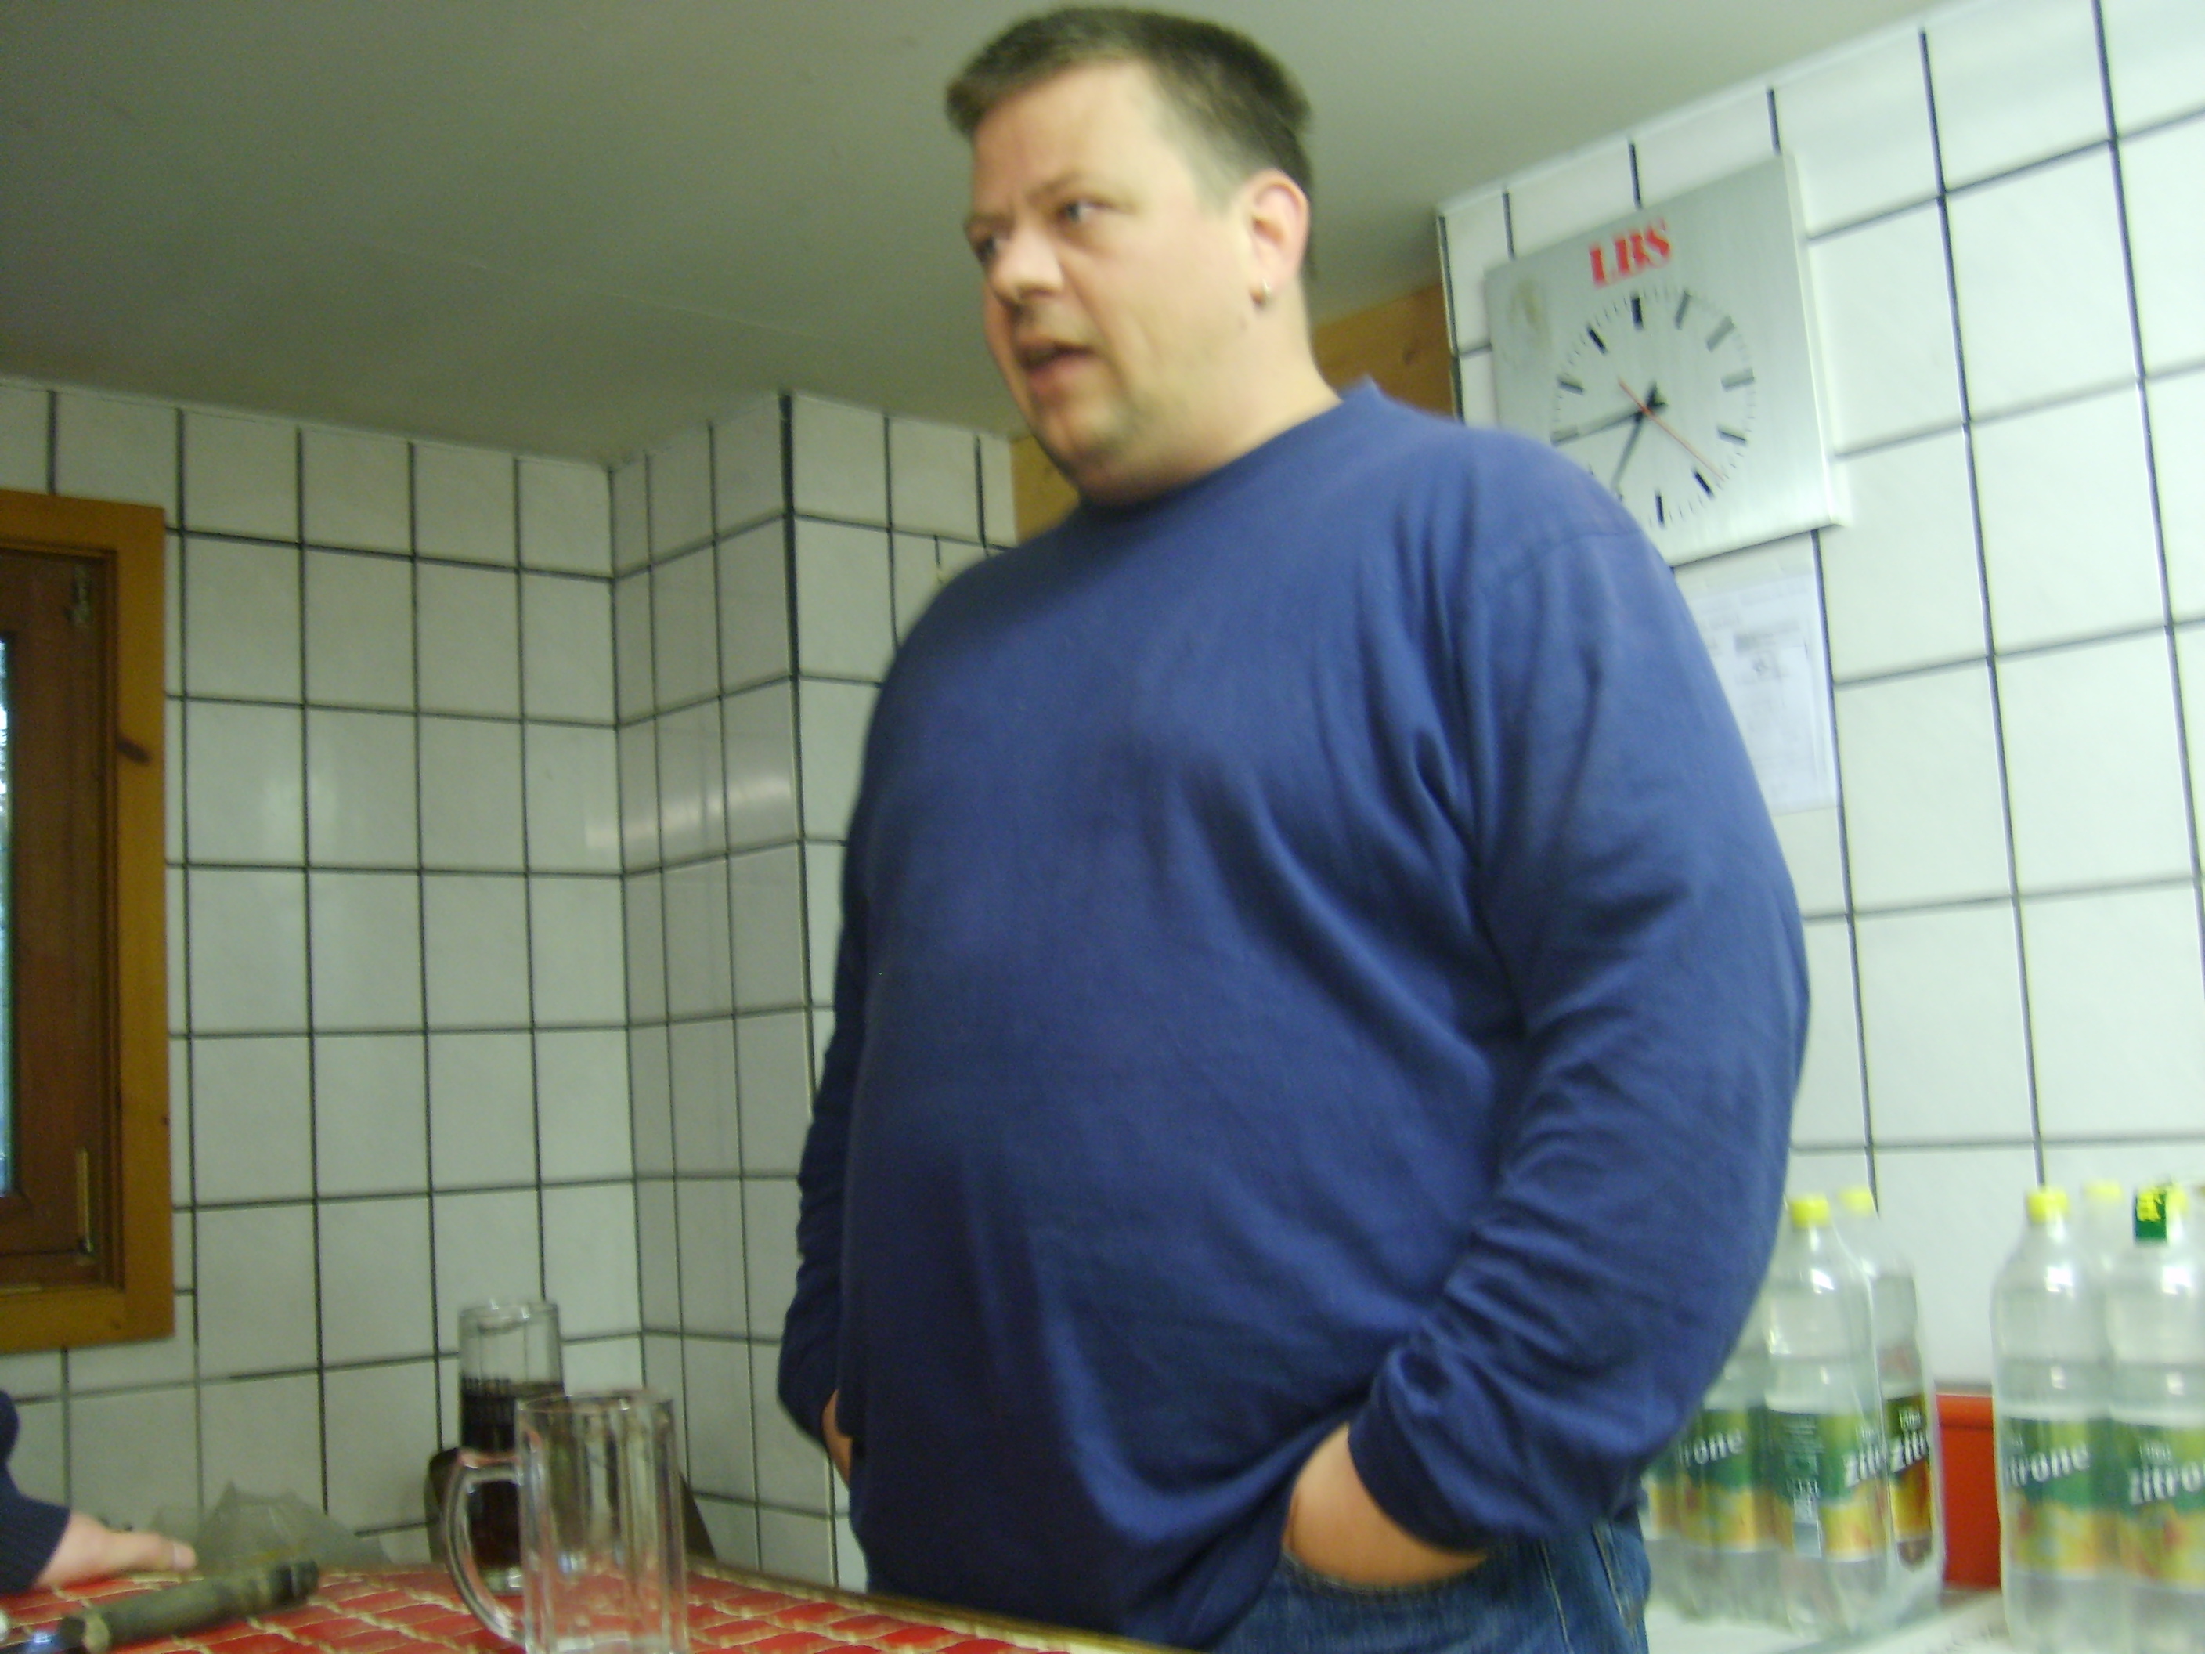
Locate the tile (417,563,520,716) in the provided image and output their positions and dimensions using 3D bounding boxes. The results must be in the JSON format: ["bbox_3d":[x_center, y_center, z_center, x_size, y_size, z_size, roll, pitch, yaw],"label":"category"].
[{"bbox_3d":[-0.818,-0.239,2.876,0.150,0.200,0.010,3,-8,-43],"label":"tile"}]

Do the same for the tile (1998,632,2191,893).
[{"bbox_3d":[0.798,-0.050,1.797,0.010,0.198,0.145,2,-9,-44],"label":"tile"}]

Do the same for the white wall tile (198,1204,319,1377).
[{"bbox_3d":[-0.992,0.542,2.616,0.145,0.198,0.010,2,-9,-44],"label":"white wall tile"}]

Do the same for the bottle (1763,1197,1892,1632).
[{"bbox_3d":[0.562,0.453,1.740,0.087,0.323,0.087,2,-9,-44],"label":"bottle"}]

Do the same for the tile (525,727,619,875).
[{"bbox_3d":[-0.710,-0.036,2.983,0.139,0.198,0.010,2,-9,-44],"label":"tile"}]

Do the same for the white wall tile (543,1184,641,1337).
[{"bbox_3d":[-0.676,0.568,2.929,0.139,0.200,0.010,2,-8,-42],"label":"white wall tile"}]

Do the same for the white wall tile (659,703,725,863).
[{"bbox_3d":[-0.526,-0.054,2.877,0.010,0.200,0.150,3,-8,-43],"label":"white wall tile"}]

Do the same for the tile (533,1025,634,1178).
[{"bbox_3d":[-0.688,0.366,2.951,0.139,0.200,0.010,2,-8,-42],"label":"tile"}]

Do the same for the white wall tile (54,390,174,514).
[{"bbox_3d":[-1.139,-0.421,2.587,0.148,0.149,0.010,2,-8,-43],"label":"white wall tile"}]

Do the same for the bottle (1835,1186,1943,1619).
[{"bbox_3d":[0.625,0.456,1.800,0.087,0.323,0.087,2,-9,-44],"label":"bottle"}]

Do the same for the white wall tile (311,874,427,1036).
[{"bbox_3d":[-0.899,0.152,2.720,0.148,0.198,0.010,2,-8,-43],"label":"white wall tile"}]

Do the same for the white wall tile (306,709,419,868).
[{"bbox_3d":[-0.911,-0.045,2.741,0.148,0.198,0.010,2,-8,-43],"label":"white wall tile"}]

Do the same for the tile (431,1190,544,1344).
[{"bbox_3d":[-0.766,0.551,2.779,0.148,0.198,0.010,2,-8,-43],"label":"tile"}]

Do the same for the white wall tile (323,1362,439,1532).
[{"bbox_3d":[-0.862,0.742,2.670,0.150,0.200,0.010,3,-8,-43],"label":"white wall tile"}]

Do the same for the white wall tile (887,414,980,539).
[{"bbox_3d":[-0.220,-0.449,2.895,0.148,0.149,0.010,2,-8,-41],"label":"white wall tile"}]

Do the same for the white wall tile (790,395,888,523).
[{"bbox_3d":[-0.337,-0.460,2.835,0.150,0.150,0.010,2,-8,-42],"label":"white wall tile"}]

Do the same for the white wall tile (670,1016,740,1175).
[{"bbox_3d":[-0.499,0.343,2.821,0.010,0.198,0.148,3,-9,-44],"label":"white wall tile"}]

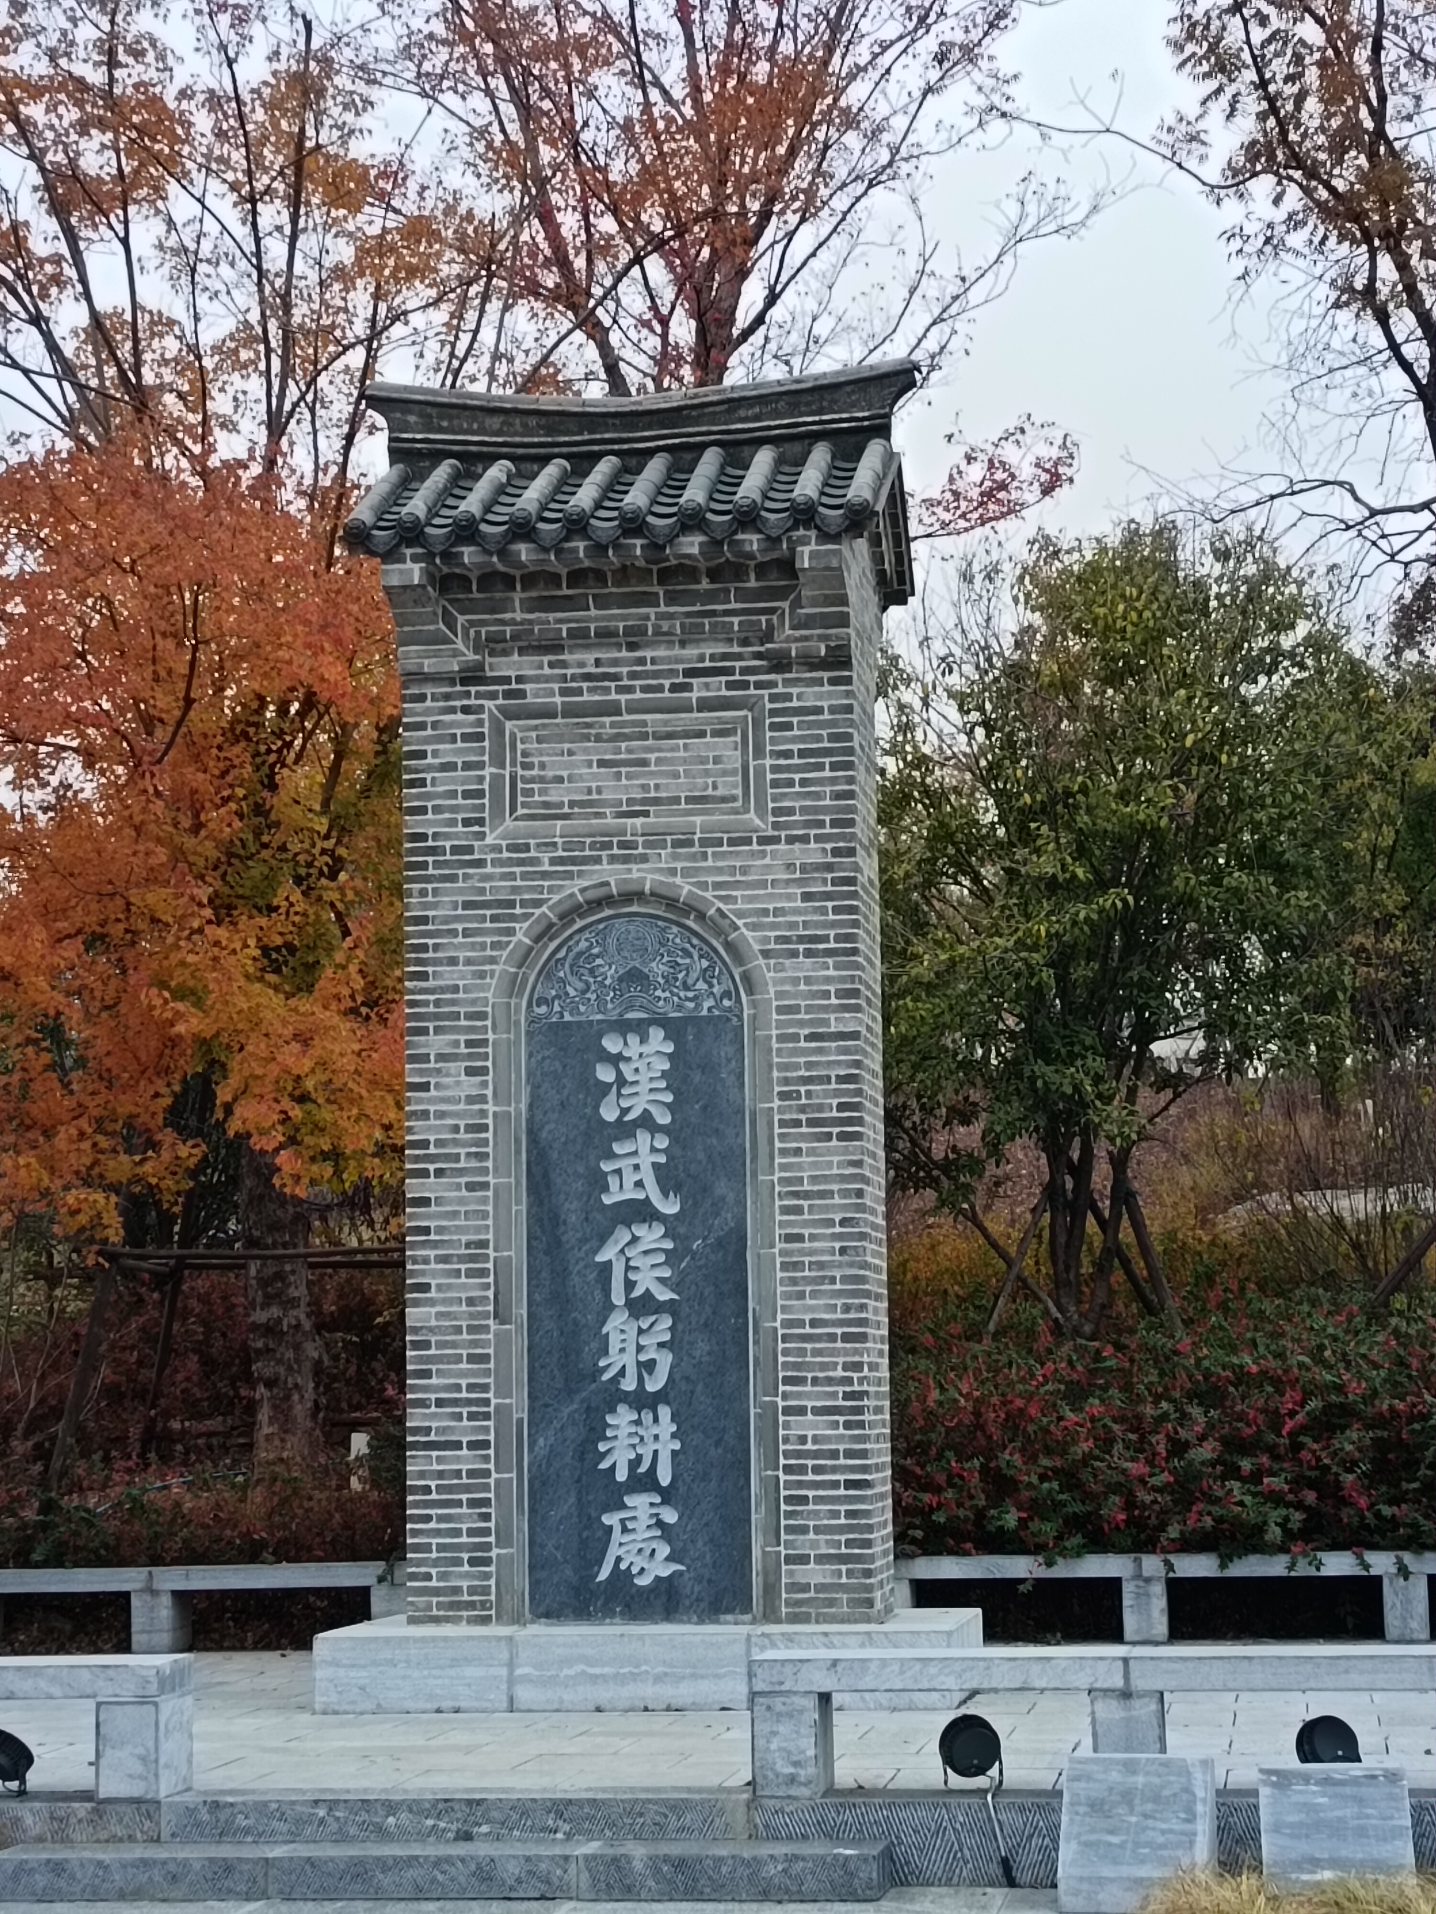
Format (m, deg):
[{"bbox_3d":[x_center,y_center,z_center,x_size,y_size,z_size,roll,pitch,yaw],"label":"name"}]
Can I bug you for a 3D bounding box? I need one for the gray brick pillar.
[{"bbox_3d":[-0.326,0.125,16.919,2.540,5.640,1.480,-2,-7,8],"label":"gray brick pillar"}]

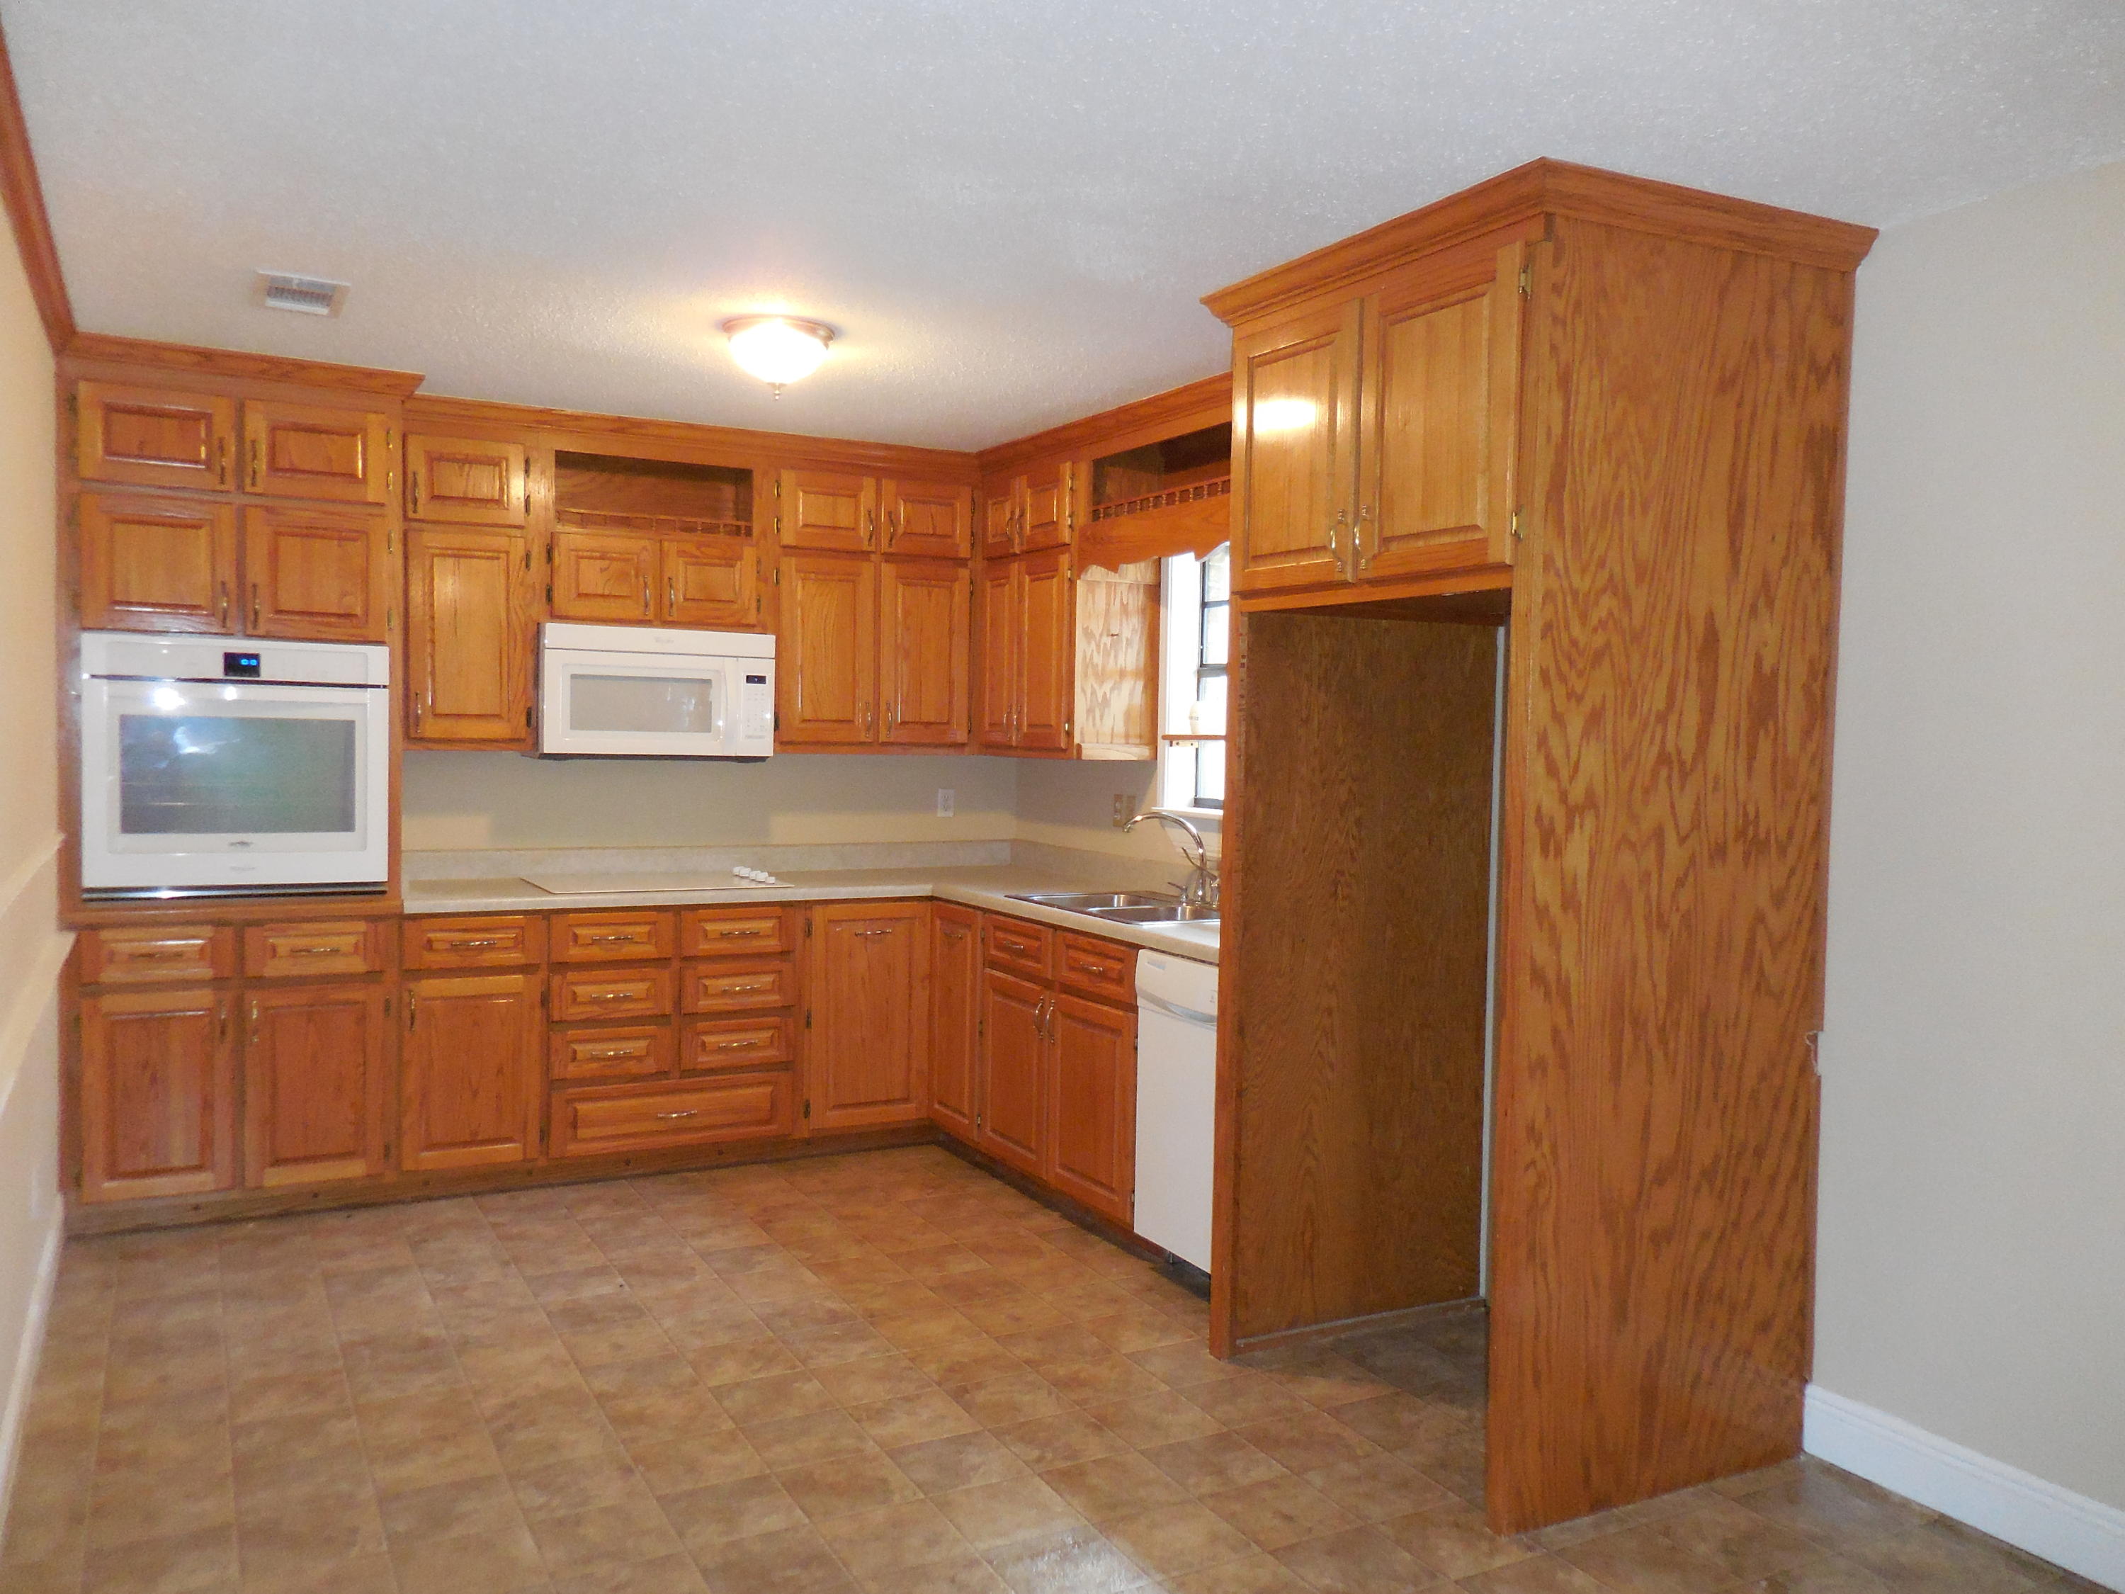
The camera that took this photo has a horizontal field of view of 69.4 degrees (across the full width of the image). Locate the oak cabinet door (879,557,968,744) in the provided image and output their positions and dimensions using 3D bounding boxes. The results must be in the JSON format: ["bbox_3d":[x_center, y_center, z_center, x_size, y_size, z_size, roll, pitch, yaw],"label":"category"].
[{"bbox_3d":[-0.496,-0.511,5.548,0.342,0.637,0.025,0,3,-25],"label":"oak cabinet door"}]

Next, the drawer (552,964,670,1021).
[{"bbox_3d":[-1.516,0.611,5.021,0.372,0.159,0.450,0,3,-29],"label":"drawer"}]

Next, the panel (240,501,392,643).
[{"bbox_3d":[-2.135,-0.634,4.396,0.364,0.366,0.025,0,3,-25],"label":"panel"}]

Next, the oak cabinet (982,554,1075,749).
[{"bbox_3d":[-0.009,-0.497,5.412,0.330,0.655,0.670,0,3,-29],"label":"oak cabinet"}]

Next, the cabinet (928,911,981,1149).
[{"bbox_3d":[-0.113,0.748,5.272,0.590,0.735,0.380,0,3,-29],"label":"cabinet"}]

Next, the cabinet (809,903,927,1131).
[{"bbox_3d":[-0.750,0.723,5.421,0.416,0.748,0.520,0,3,-24],"label":"cabinet"}]

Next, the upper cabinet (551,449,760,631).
[{"bbox_3d":[-1.416,-0.855,5.244,0.683,0.553,0.330,0,3,-27],"label":"upper cabinet"}]

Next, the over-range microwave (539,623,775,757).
[{"bbox_3d":[-1.395,-0.349,5.221,0.755,0.416,0.400,0,3,-24],"label":"over-range microwave"}]

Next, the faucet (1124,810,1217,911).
[{"bbox_3d":[0.323,0.193,4.726,0.325,0.293,0.210,0,3,-29],"label":"faucet"}]

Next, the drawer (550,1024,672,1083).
[{"bbox_3d":[-1.505,0.797,5.026,0.367,0.152,0.420,0,3,-24],"label":"drawer"}]

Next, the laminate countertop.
[{"bbox_3d":[-0.647,0.354,4.428,2.212,0.045,2.449,0,3,-27],"label":"laminate countertop"}]

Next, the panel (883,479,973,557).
[{"bbox_3d":[-0.488,-0.997,5.525,0.344,0.259,0.025,0,3,-25],"label":"panel"}]

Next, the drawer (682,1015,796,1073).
[{"bbox_3d":[-1.142,0.794,5.168,0.366,0.161,0.380,0,3,-27],"label":"drawer"}]

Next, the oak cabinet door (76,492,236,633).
[{"bbox_3d":[-2.488,-0.638,4.228,0.367,0.365,0.025,0,3,-25],"label":"oak cabinet door"}]

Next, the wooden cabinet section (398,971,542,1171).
[{"bbox_3d":[-1.797,0.833,4.681,0.387,0.580,0.030,0,3,-24],"label":"wooden cabinet section"}]

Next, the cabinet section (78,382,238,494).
[{"bbox_3d":[-2.481,-0.982,4.216,0.367,0.260,0.040,0,3,-27],"label":"cabinet section"}]

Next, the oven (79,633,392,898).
[{"bbox_3d":[-2.441,-0.091,4.559,0.757,0.724,0.600,0,3,-29],"label":"oven"}]

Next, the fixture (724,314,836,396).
[{"bbox_3d":[-0.722,-1.104,3.880,0.286,0.174,0.286,1,2,0],"label":"fixture"}]

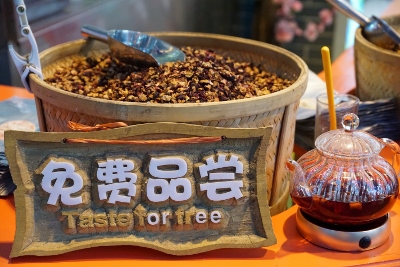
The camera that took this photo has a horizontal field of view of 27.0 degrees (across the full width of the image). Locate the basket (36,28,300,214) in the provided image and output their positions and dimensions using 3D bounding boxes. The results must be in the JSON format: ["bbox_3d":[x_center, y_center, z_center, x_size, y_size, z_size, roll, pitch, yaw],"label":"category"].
[{"bbox_3d":[-0.046,-0.011,1.211,0.390,0.186,0.390,1,20,0],"label":"basket"}]

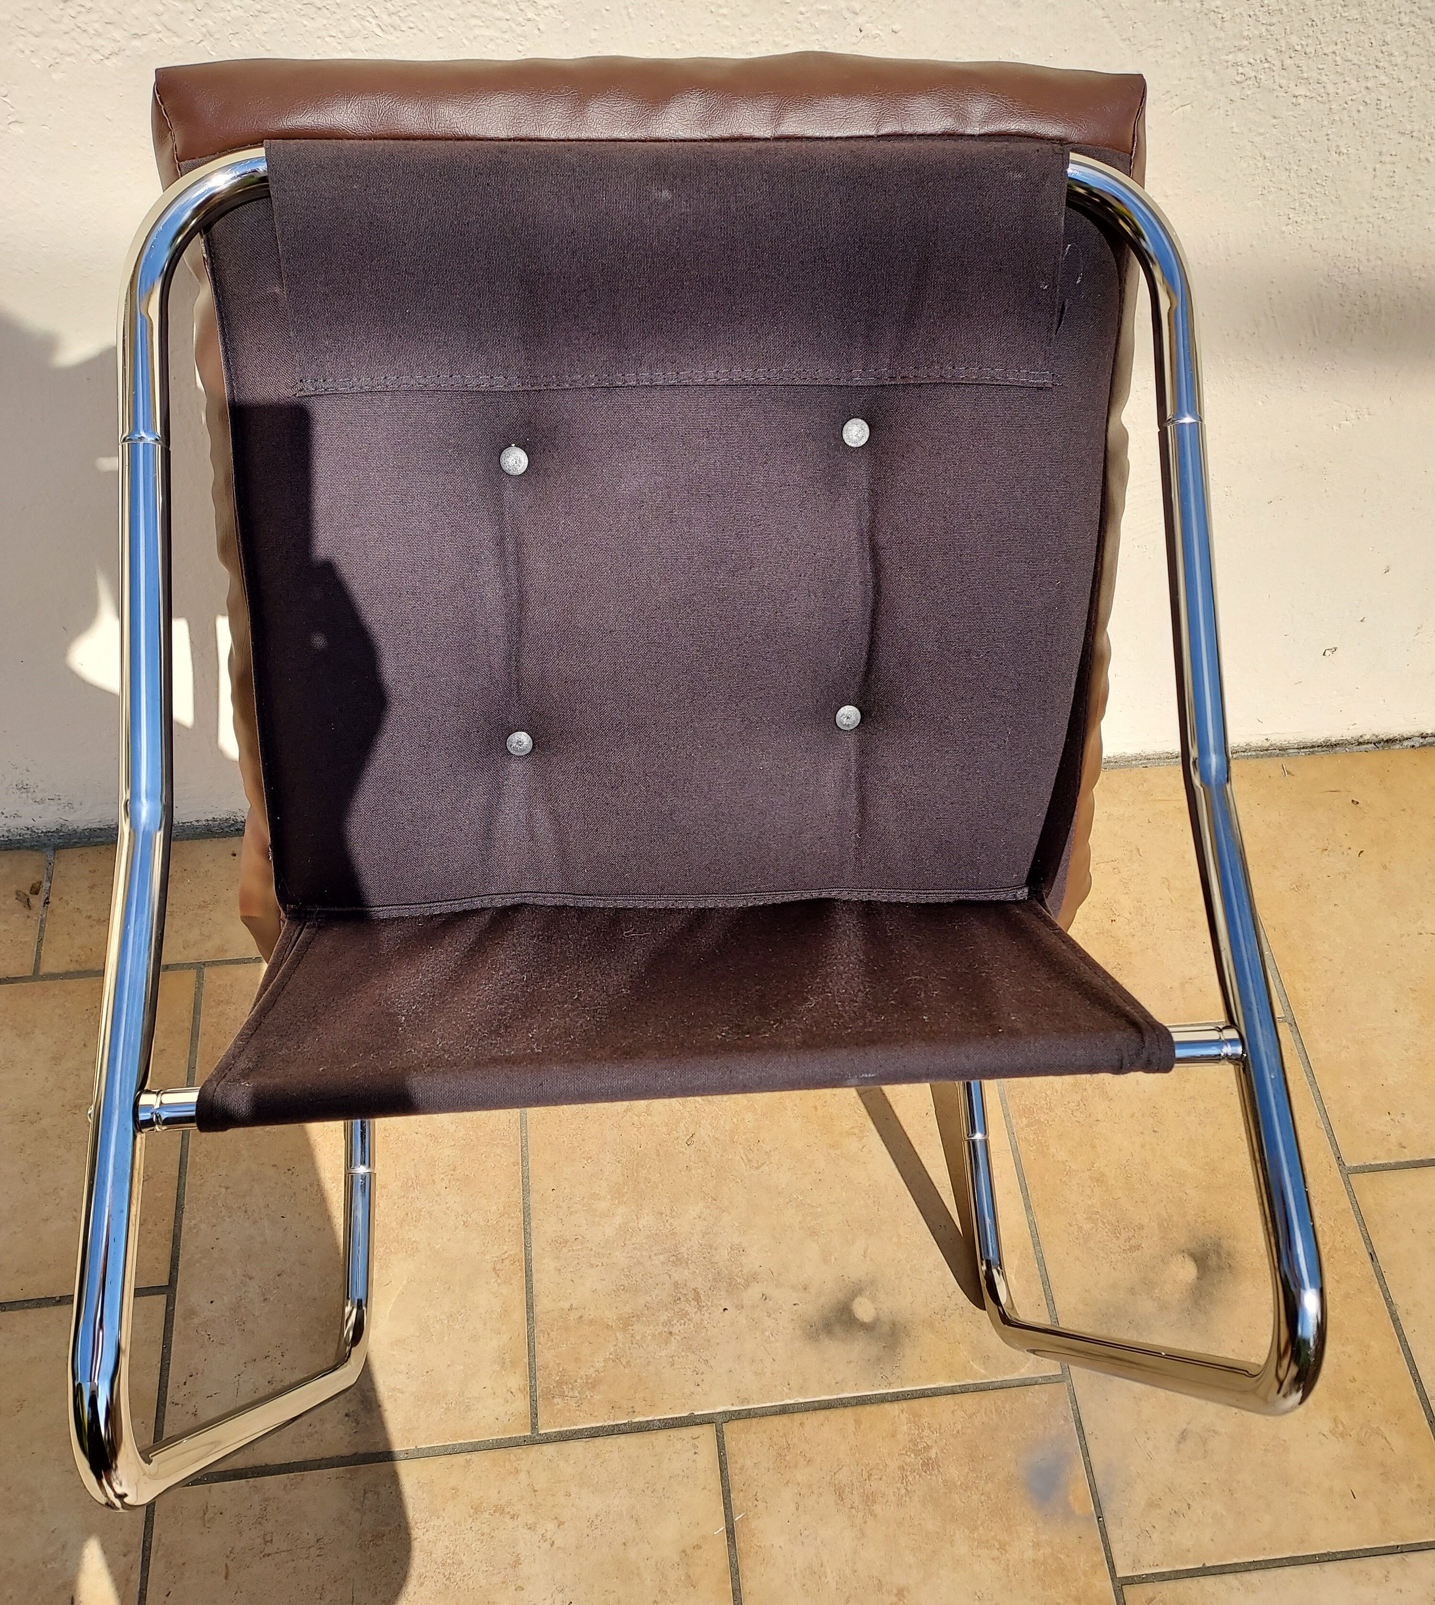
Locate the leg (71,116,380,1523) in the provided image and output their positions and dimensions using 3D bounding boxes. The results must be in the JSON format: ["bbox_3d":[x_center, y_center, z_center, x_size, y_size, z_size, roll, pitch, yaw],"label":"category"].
[{"bbox_3d":[-0.297,0.081,0.978,0.081,0.738,0.709,-2,72,-4],"label":"leg"}]

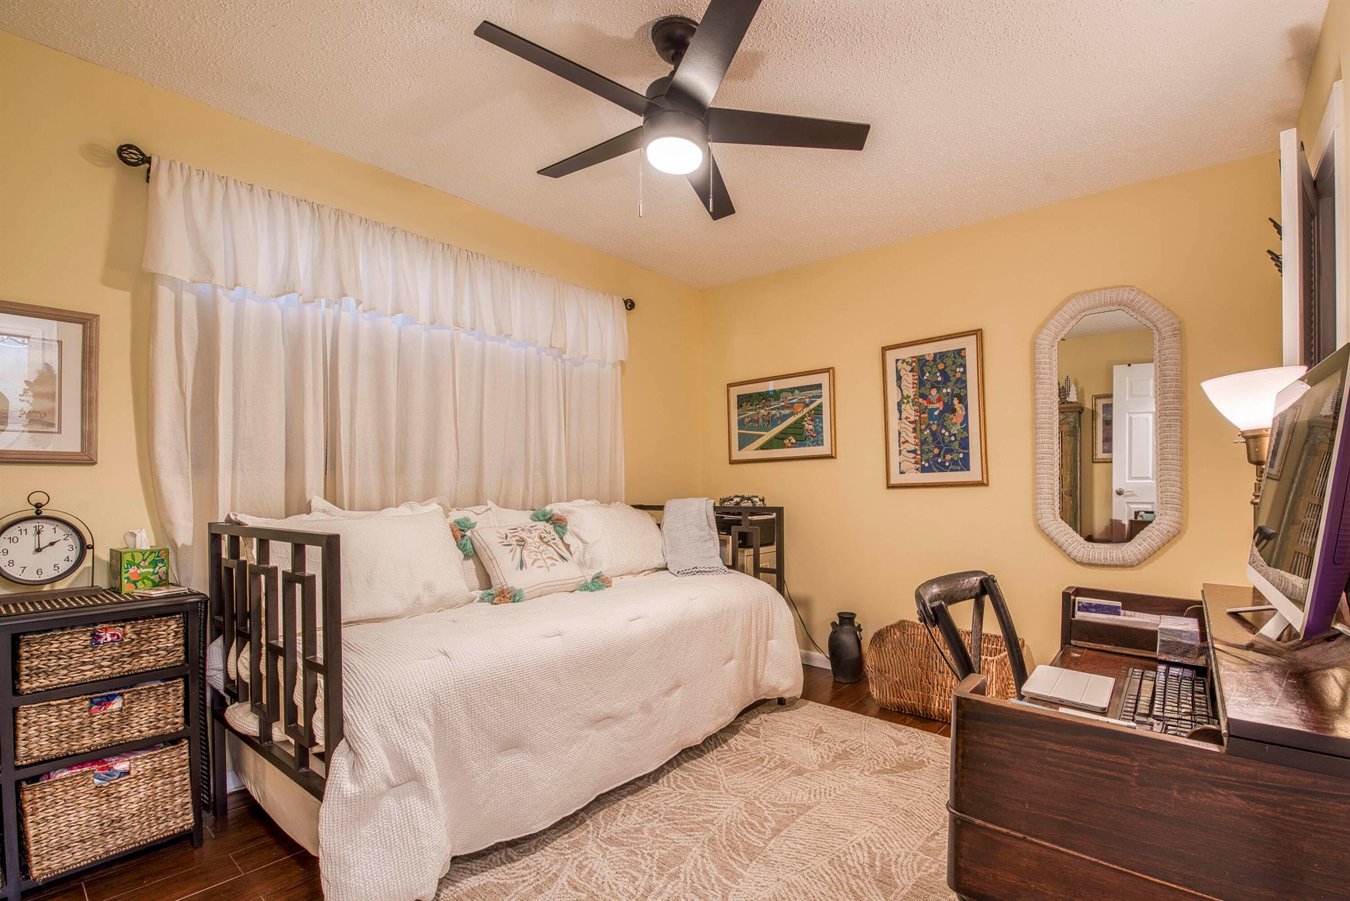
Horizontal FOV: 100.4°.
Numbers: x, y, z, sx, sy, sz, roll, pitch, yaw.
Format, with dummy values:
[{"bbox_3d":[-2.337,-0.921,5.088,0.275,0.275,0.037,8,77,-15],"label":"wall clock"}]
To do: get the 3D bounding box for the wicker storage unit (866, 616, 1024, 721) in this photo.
[{"bbox_3d":[1.266,1.062,2.696,0.690,0.420,0.300,-1,-1,41],"label":"wicker storage unit"}]

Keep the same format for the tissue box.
[{"bbox_3d":[-1.707,0.374,1.800,0.111,0.129,0.111,0,-1,30],"label":"tissue box"}]

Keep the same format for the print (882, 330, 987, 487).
[{"bbox_3d":[1.325,-0.195,2.896,0.515,0.775,0.028,-1,-1,41],"label":"print"}]

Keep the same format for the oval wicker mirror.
[{"bbox_3d":[1.833,-0.104,2.405,0.500,1.180,0.060,-1,-1,41],"label":"oval wicker mirror"}]

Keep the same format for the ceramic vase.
[{"bbox_3d":[0.939,1.076,3.087,0.187,0.380,0.187,-1,-1,41],"label":"ceramic vase"}]

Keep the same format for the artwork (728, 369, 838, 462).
[{"bbox_3d":[0.644,-0.196,3.516,0.780,0.535,0.028,-1,-1,41],"label":"artwork"}]

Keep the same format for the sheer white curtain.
[{"bbox_3d":[-0.976,-0.059,2.502,0.120,1.680,2.020,-1,-1,41],"label":"sheer white curtain"}]

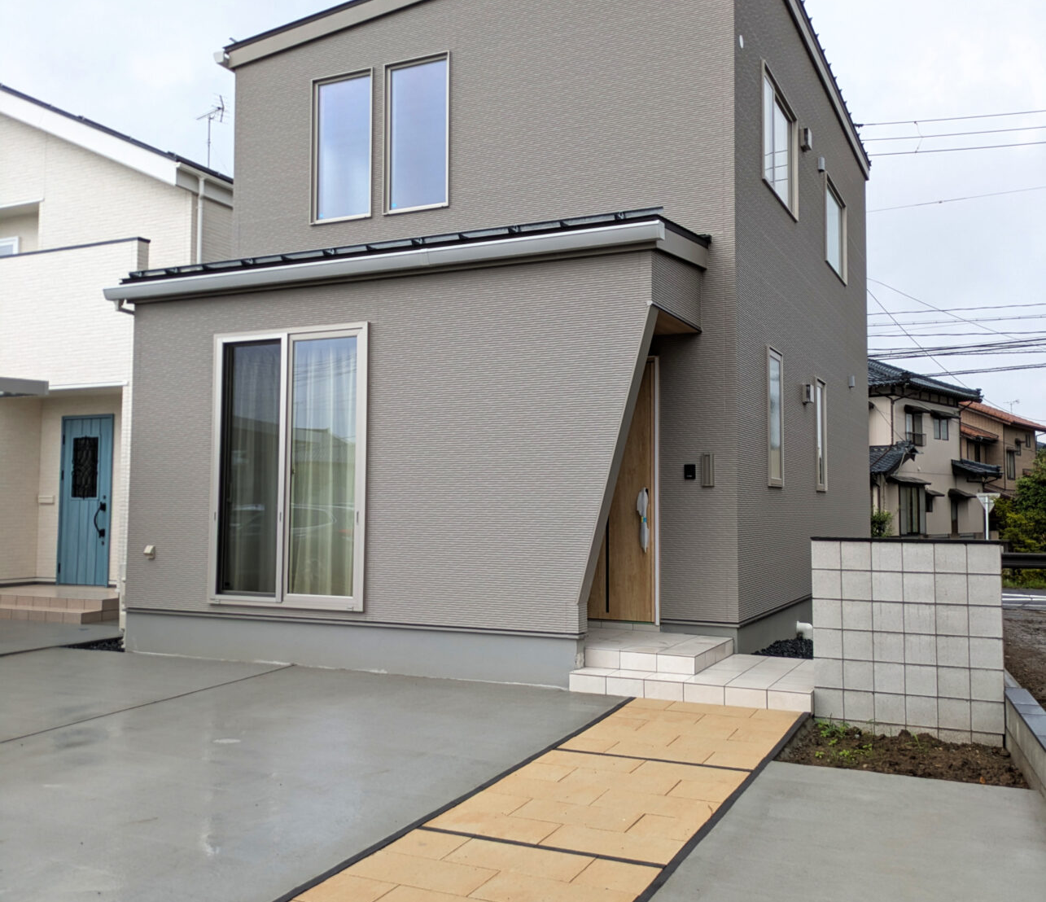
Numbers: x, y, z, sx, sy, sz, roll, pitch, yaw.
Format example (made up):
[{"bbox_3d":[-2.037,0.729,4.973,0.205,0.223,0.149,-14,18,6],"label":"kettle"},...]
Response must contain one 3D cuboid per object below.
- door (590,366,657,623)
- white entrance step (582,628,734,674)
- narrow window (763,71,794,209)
[{"bbox_3d":[0.812,0.365,9.171,0.920,2.330,0.100,-1,-3,26],"label":"door"},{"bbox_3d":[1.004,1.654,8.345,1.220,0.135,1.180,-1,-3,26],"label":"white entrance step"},{"bbox_3d":[2.702,-3.191,10.574,0.100,1.190,1.660,-1,-3,26],"label":"narrow window"}]

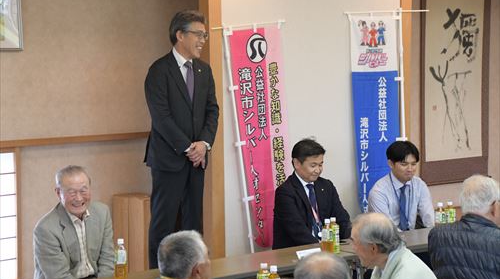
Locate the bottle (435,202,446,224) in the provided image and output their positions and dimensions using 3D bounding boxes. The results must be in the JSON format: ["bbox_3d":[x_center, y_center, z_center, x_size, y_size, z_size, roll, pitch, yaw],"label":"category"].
[{"bbox_3d":[1.166,0.494,7.910,0.066,0.208,0.066,-5,7,-41],"label":"bottle"}]

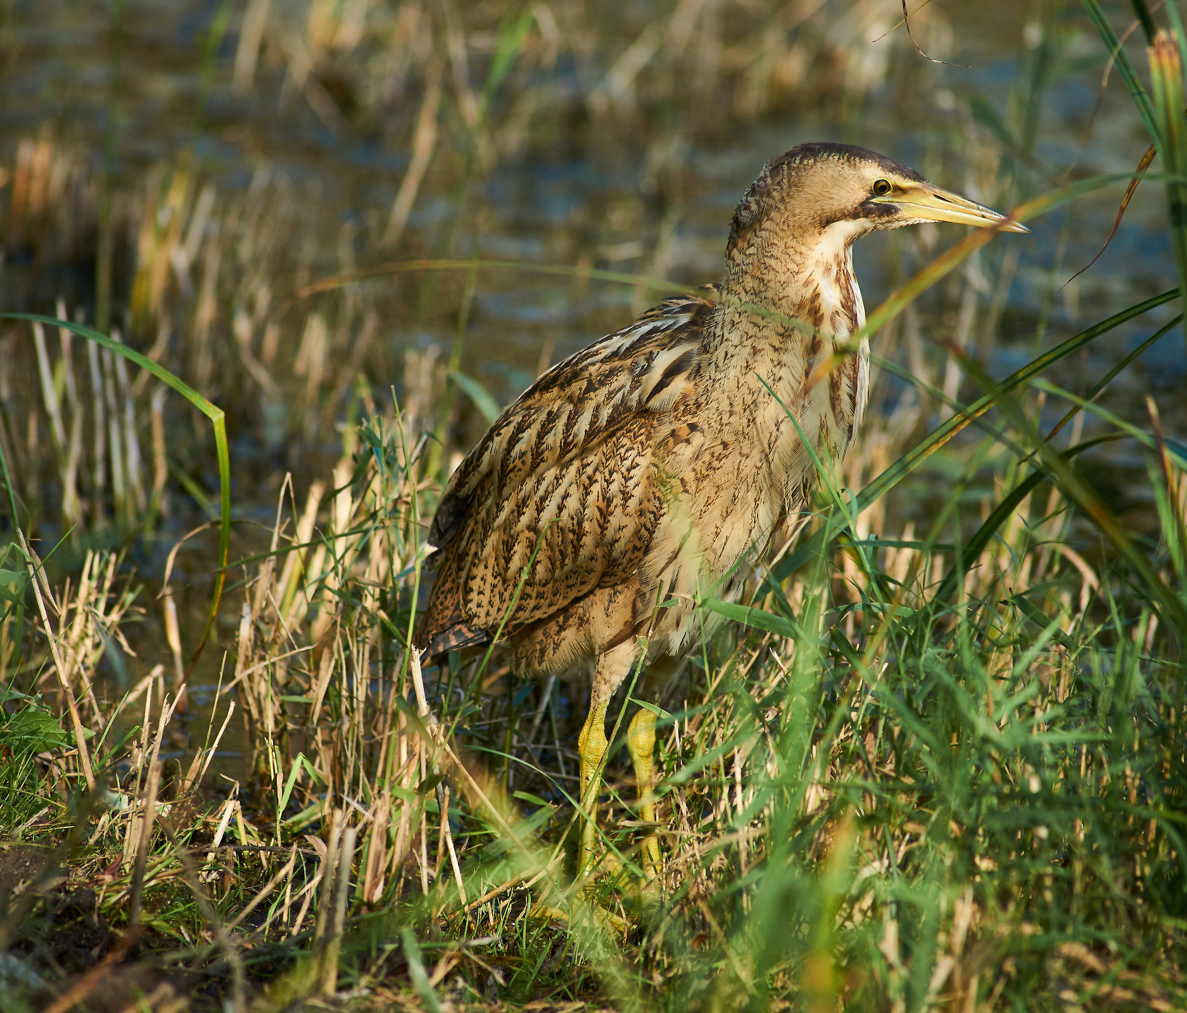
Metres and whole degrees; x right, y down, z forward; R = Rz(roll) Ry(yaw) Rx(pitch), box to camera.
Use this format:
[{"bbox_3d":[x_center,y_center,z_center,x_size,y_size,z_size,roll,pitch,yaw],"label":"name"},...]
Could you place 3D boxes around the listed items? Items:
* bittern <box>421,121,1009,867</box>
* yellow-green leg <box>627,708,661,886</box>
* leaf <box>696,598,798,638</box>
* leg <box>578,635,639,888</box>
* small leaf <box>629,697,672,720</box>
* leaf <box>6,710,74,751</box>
[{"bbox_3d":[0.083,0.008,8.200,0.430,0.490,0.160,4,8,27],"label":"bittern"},{"bbox_3d":[0.033,0.191,8.260,0.026,0.120,0.020,4,8,27],"label":"yellow-green leg"},{"bbox_3d":[0.099,0.071,8.100,0.066,0.014,0.018,16,0,0],"label":"leaf"},{"bbox_3d":[0.010,0.165,8.200,0.042,0.160,0.026,4,8,27],"label":"leg"},{"bbox_3d":[0.037,0.130,8.130,0.030,0.007,0.010,25,0,0],"label":"small leaf"},{"bbox_3d":[-0.367,0.148,8.400,0.044,0.024,0.030,0,7,0],"label":"leaf"}]

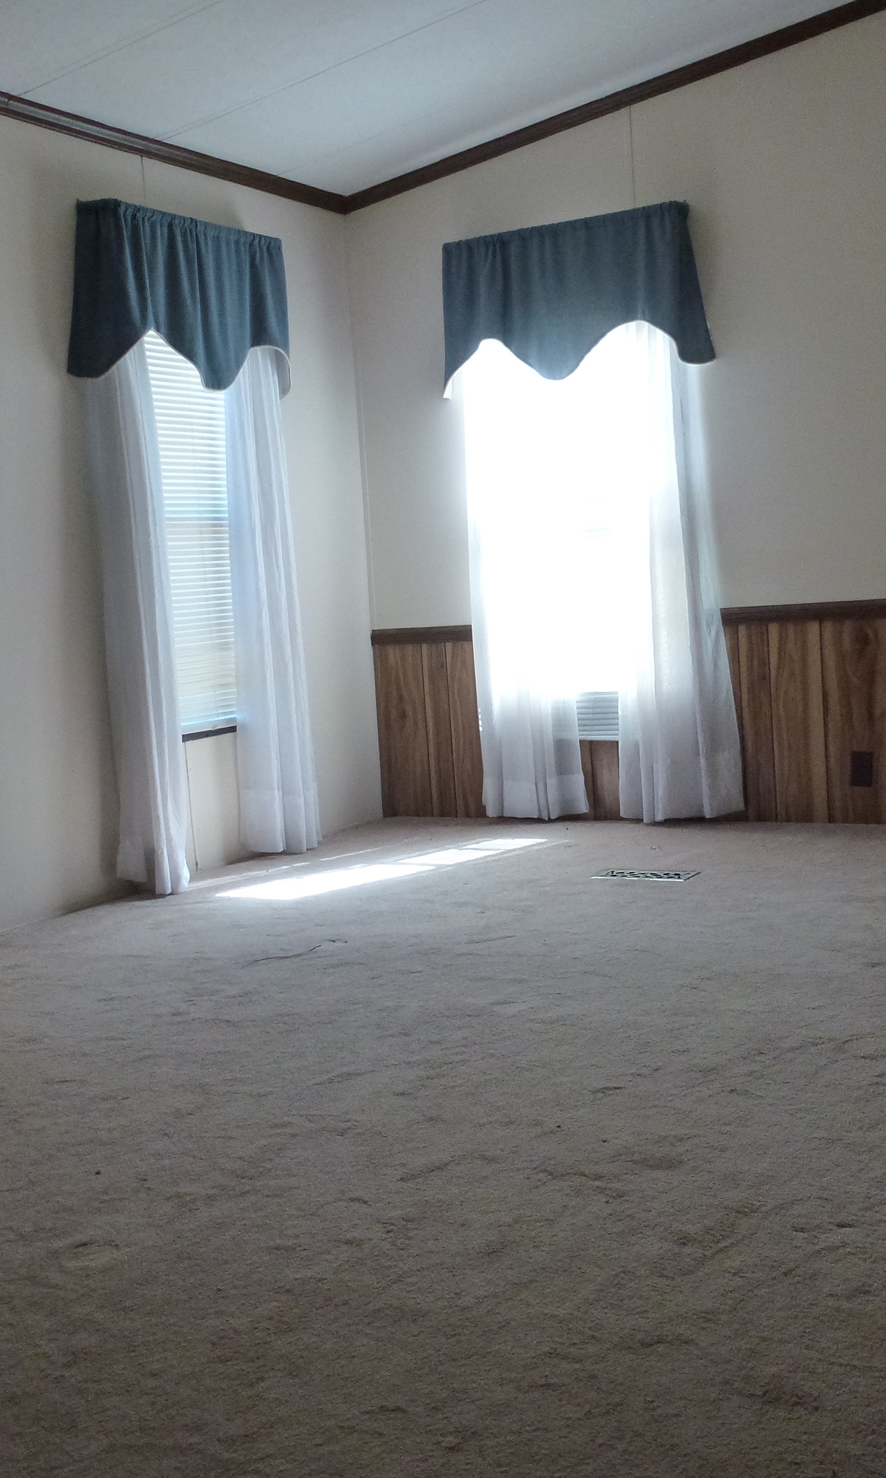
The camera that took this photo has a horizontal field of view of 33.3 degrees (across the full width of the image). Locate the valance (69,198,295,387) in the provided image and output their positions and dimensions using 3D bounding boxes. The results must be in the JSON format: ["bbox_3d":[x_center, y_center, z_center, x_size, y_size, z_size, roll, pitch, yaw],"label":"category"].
[{"bbox_3d":[-0.811,-1.389,4.777,0.155,0.545,0.970,-1,7,32],"label":"valance"}]

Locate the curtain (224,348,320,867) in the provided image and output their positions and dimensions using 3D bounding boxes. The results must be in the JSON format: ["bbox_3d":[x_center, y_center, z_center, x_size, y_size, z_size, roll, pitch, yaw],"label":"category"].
[{"bbox_3d":[-0.621,-0.578,5.067,0.120,1.950,0.420,-1,7,32],"label":"curtain"}]

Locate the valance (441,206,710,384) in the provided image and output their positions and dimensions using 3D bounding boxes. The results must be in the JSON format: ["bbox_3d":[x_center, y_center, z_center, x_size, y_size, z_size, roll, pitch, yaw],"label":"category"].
[{"bbox_3d":[0.417,-1.494,5.069,0.995,0.530,0.155,-1,7,32],"label":"valance"}]

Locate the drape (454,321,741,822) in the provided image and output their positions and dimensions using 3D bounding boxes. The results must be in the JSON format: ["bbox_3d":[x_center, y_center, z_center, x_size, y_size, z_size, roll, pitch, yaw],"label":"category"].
[{"bbox_3d":[0.508,-0.669,5.123,1.000,1.940,0.130,-1,7,32],"label":"drape"}]

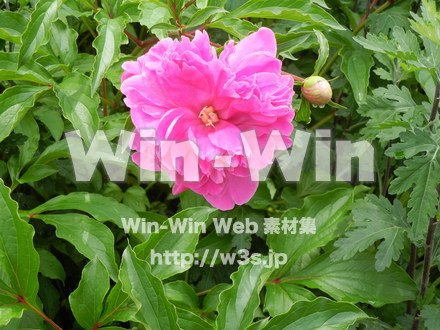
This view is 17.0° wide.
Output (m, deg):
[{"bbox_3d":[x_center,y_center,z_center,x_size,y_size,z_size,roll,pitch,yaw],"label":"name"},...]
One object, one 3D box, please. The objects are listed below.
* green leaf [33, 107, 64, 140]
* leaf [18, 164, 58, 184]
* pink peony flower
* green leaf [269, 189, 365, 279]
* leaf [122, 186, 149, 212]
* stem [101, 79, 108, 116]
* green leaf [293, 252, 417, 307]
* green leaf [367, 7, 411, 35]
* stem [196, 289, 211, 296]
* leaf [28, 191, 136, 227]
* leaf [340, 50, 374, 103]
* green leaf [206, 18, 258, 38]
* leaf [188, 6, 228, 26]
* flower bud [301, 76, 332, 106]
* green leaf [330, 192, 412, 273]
[{"bbox_3d":[-0.161,-0.039,1.380,0.021,0.010,0.037,-25,71,-31],"label":"green leaf"},{"bbox_3d":[-0.160,0.008,1.300,0.039,0.009,0.018,-21,43,-15],"label":"leaf"},{"bbox_3d":[-0.010,-0.037,1.200,0.140,0.145,0.085,0,-6,0],"label":"pink peony flower"},{"bbox_3d":[0.081,0.056,1.240,0.046,0.018,0.112,36,62,23],"label":"green leaf"},{"bbox_3d":[-0.076,0.031,1.330,0.021,0.008,0.026,-5,60,-3],"label":"leaf"},{"bbox_3d":[-0.106,-0.062,1.350,0.004,0.040,0.004,-3,30,2],"label":"stem"},{"bbox_3d":[0.113,0.096,1.240,0.103,0.022,0.052,1,41,-3],"label":"green leaf"},{"bbox_3d":[0.160,-0.136,1.400,0.040,0.012,0.032,0,53,0],"label":"green leaf"},{"bbox_3d":[-0.015,0.114,1.320,0.014,0.004,0.004,-16,73,-6],"label":"stem"},{"bbox_3d":[-0.114,0.038,1.230,0.094,0.018,0.036,8,43,0],"label":"leaf"},{"bbox_3d":[0.122,-0.079,1.310,0.030,0.012,0.056,-9,61,-5],"label":"leaf"},{"bbox_3d":[0.011,-0.117,1.270,0.047,0.010,0.020,10,45,14],"label":"green leaf"},{"bbox_3d":[-0.010,-0.133,1.330,0.038,0.010,0.018,-17,31,-12],"label":"leaf"},{"bbox_3d":[0.083,-0.063,1.270,0.026,0.026,0.026,0,28,0],"label":"flower bud"},{"bbox_3d":[0.120,0.054,1.170,0.066,0.015,0.060,-20,63,-14],"label":"green leaf"}]

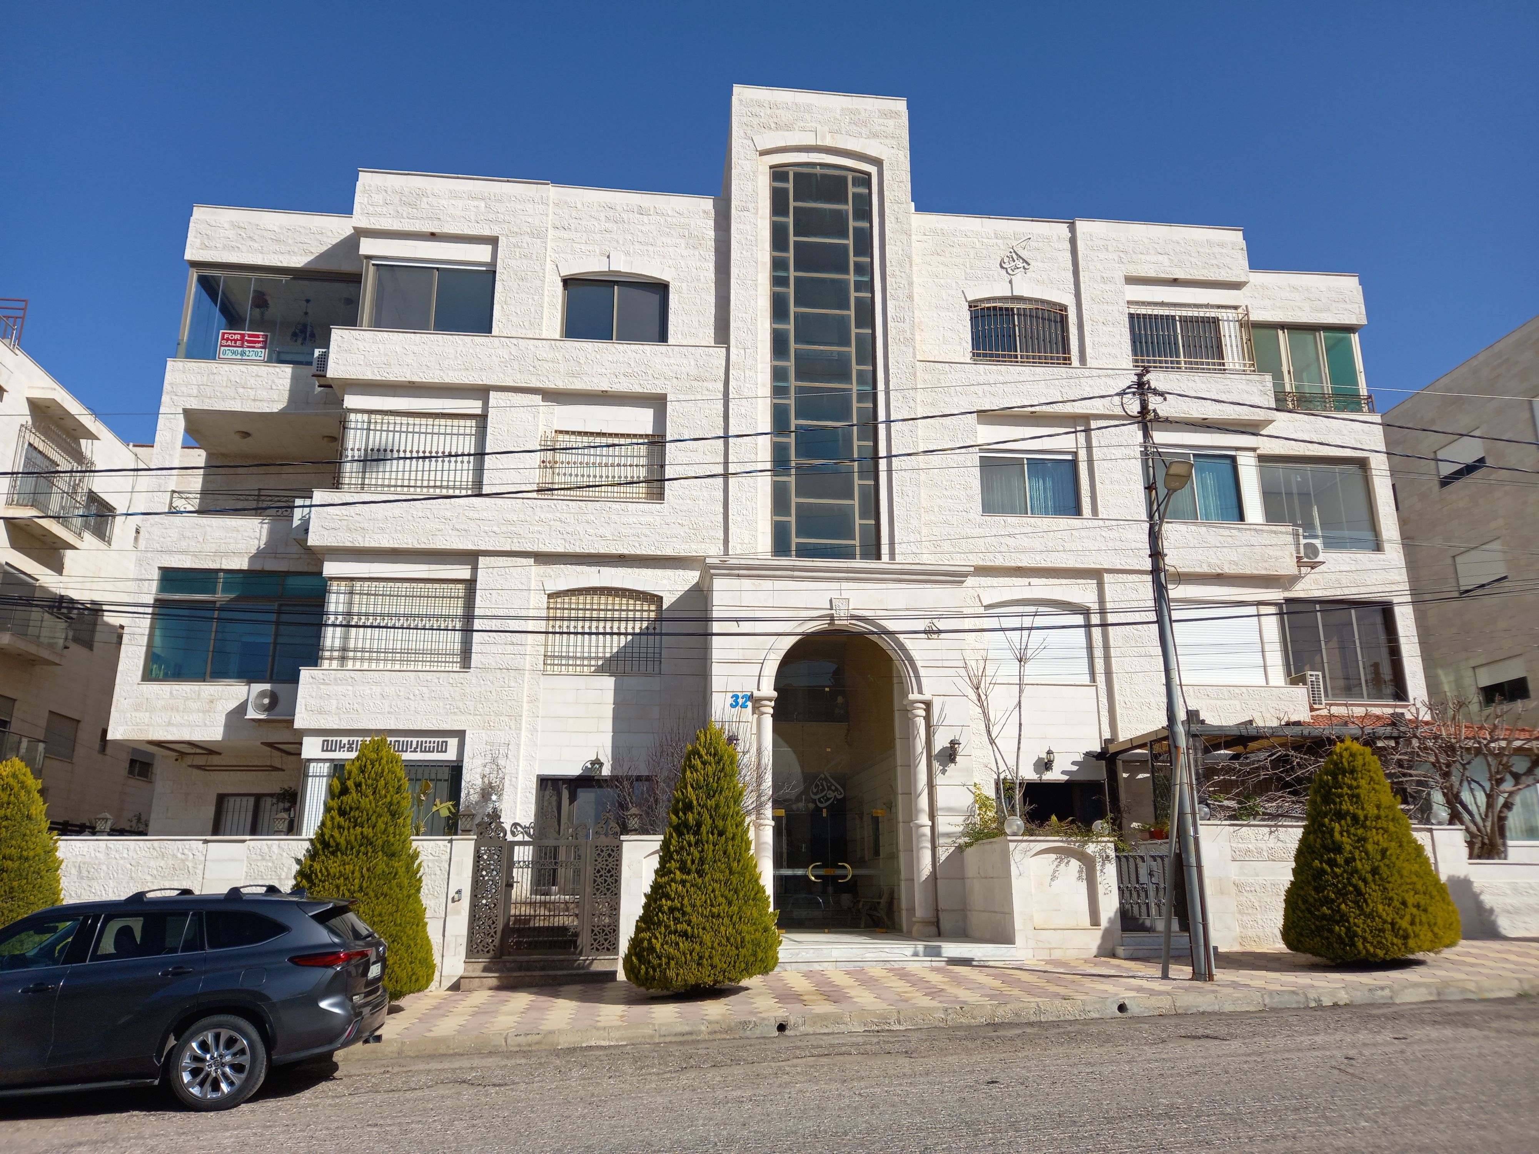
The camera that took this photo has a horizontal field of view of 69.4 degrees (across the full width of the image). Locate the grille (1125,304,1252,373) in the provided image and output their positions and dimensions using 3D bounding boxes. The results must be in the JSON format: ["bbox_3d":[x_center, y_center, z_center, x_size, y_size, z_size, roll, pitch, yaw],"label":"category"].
[{"bbox_3d":[9.021,-5.061,23.891,2.710,1.650,0.260,2,-16,-6],"label":"grille"}]

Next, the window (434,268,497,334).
[{"bbox_3d":[-6.210,-5.554,22.598,1.160,1.540,0.080,2,-16,-6],"label":"window"}]

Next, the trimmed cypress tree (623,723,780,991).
[{"bbox_3d":[-0.846,3.553,14.269,1.960,3.300,1.960,2,-16,-6],"label":"trimmed cypress tree"}]

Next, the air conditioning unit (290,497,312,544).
[{"bbox_3d":[-8.514,-0.926,20.550,0.330,0.730,0.820,2,-16,-7],"label":"air conditioning unit"}]

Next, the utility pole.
[{"bbox_3d":[5.271,0.934,14.440,0.850,8.200,0.950,2,-16,-7],"label":"utility pole"}]

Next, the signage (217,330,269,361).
[{"bbox_3d":[-10.981,-4.806,23.213,0.980,0.670,0.030,2,-16,-6],"label":"signage"}]

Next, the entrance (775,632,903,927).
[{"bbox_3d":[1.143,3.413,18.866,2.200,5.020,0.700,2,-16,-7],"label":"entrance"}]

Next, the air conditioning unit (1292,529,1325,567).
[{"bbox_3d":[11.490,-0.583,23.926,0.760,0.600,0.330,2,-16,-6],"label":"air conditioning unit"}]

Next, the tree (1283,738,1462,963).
[{"bbox_3d":[7.815,3.600,14.737,2.070,2.890,2.070,2,-16,-6],"label":"tree"}]

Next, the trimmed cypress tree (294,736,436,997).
[{"bbox_3d":[-4.932,3.601,13.851,1.660,3.300,1.660,2,-16,-7],"label":"trimmed cypress tree"}]

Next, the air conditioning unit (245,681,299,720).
[{"bbox_3d":[-9.233,2.353,20.818,0.950,0.660,0.360,2,-16,-6],"label":"air conditioning unit"}]

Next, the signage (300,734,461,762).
[{"bbox_3d":[-6.712,2.961,19.306,2.680,0.450,0.100,2,-16,-7],"label":"signage"}]

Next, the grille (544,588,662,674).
[{"bbox_3d":[-3.097,1.016,20.736,2.130,1.580,0.120,2,-16,-6],"label":"grille"}]

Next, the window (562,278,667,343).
[{"bbox_3d":[-3.058,-5.214,22.045,2.080,1.550,0.150,2,-16,-7],"label":"window"}]

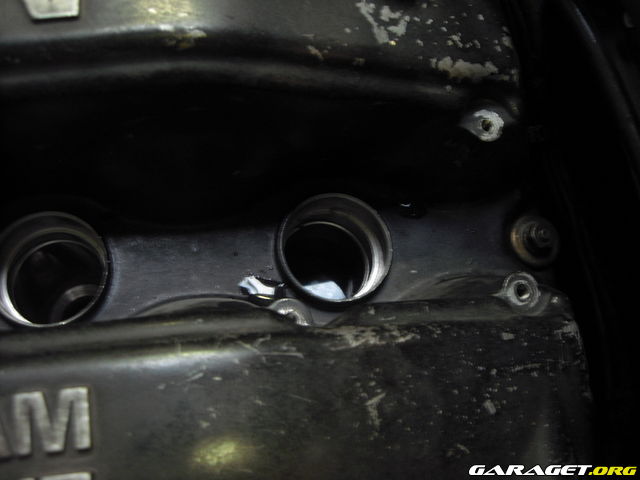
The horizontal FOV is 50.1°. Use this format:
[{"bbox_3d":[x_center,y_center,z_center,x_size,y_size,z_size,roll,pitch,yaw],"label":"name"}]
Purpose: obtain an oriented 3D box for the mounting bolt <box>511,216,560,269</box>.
[{"bbox_3d":[0.083,-0.001,0.256,0.019,0.013,0.019,-2,75,-8],"label":"mounting bolt"}]

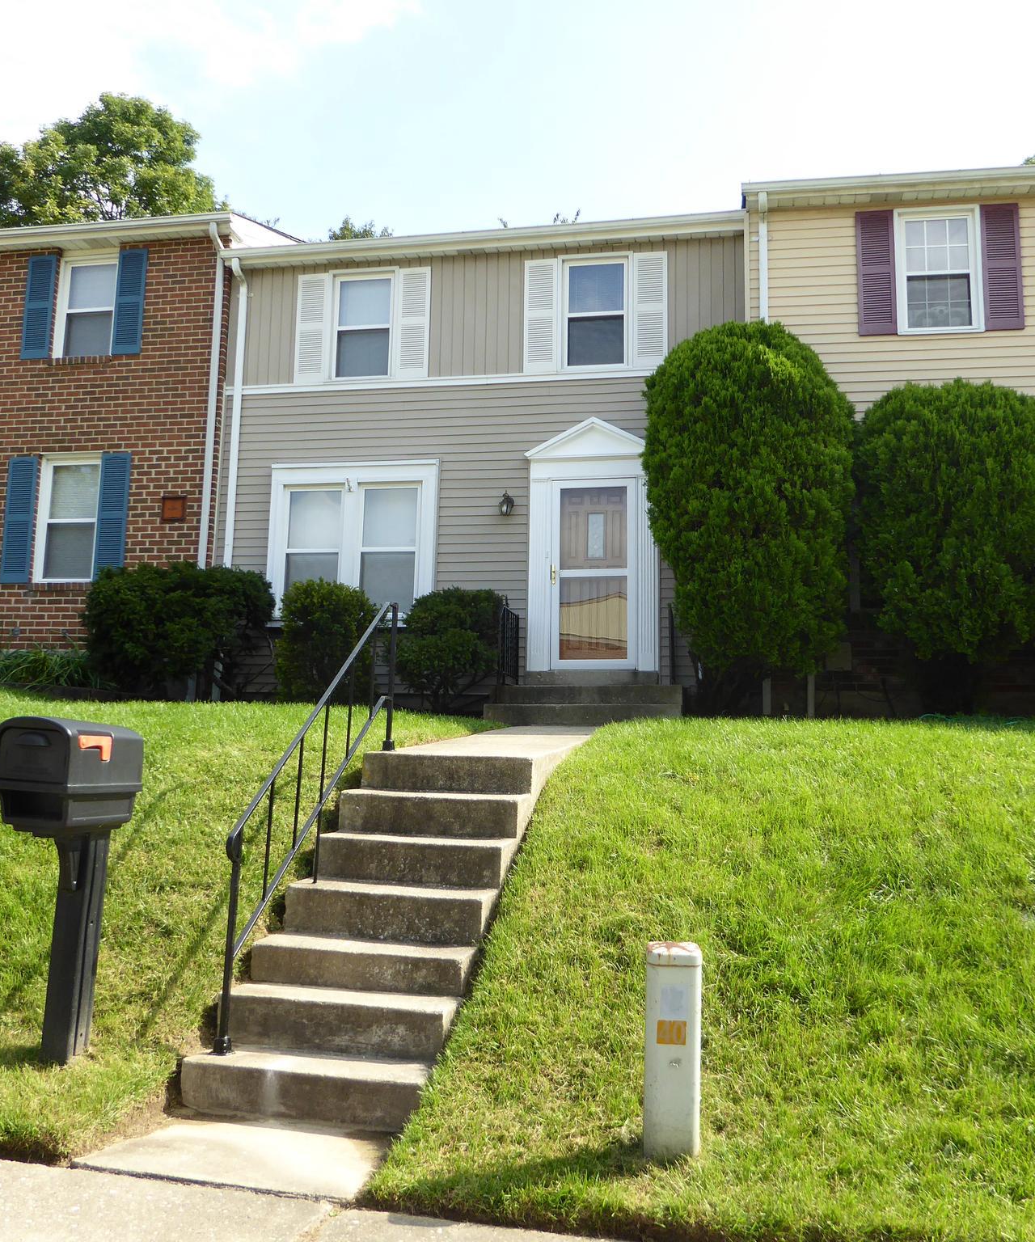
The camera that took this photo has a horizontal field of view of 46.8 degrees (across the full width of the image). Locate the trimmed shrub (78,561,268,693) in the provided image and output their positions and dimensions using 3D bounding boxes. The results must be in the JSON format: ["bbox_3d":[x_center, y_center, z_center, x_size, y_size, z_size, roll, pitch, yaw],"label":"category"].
[{"bbox_3d":[-3.496,0.119,12.256,1.804,1.469,1.299,-1,-8,10],"label":"trimmed shrub"}]

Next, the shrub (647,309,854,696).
[{"bbox_3d":[2.149,-0.965,11.198,1.893,3.875,1.799,-1,-8,10],"label":"shrub"}]

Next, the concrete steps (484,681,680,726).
[{"bbox_3d":[0.724,0.878,11.891,1.840,0.410,1.300,-1,-8,10],"label":"concrete steps"}]

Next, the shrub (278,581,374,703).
[{"bbox_3d":[-1.957,0.221,12.236,0.989,1.323,0.939,-1,-8,10],"label":"shrub"}]

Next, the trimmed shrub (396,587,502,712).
[{"bbox_3d":[-0.683,0.280,11.960,1.027,1.264,0.976,-1,-8,10],"label":"trimmed shrub"}]

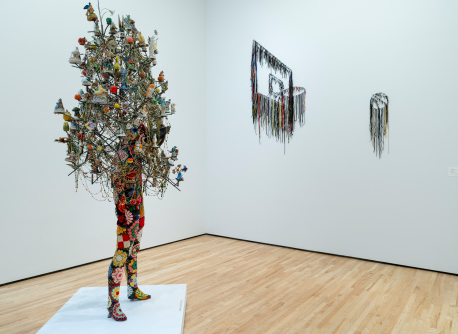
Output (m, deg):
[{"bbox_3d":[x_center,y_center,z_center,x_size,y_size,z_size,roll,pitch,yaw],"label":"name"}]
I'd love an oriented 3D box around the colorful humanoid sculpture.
[{"bbox_3d":[-1.000,-0.110,3.170,1.140,2.900,1.060,0,0,7],"label":"colorful humanoid sculpture"}]

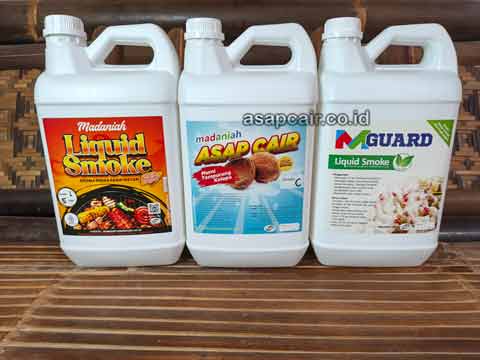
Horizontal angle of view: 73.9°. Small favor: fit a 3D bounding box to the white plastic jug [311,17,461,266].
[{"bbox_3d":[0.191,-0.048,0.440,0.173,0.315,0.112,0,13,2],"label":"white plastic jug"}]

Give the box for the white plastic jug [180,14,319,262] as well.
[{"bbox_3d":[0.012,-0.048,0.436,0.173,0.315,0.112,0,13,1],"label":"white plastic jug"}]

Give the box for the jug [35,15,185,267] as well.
[{"bbox_3d":[-0.163,-0.049,0.436,0.162,0.314,0.127,-1,16,-2],"label":"jug"}]

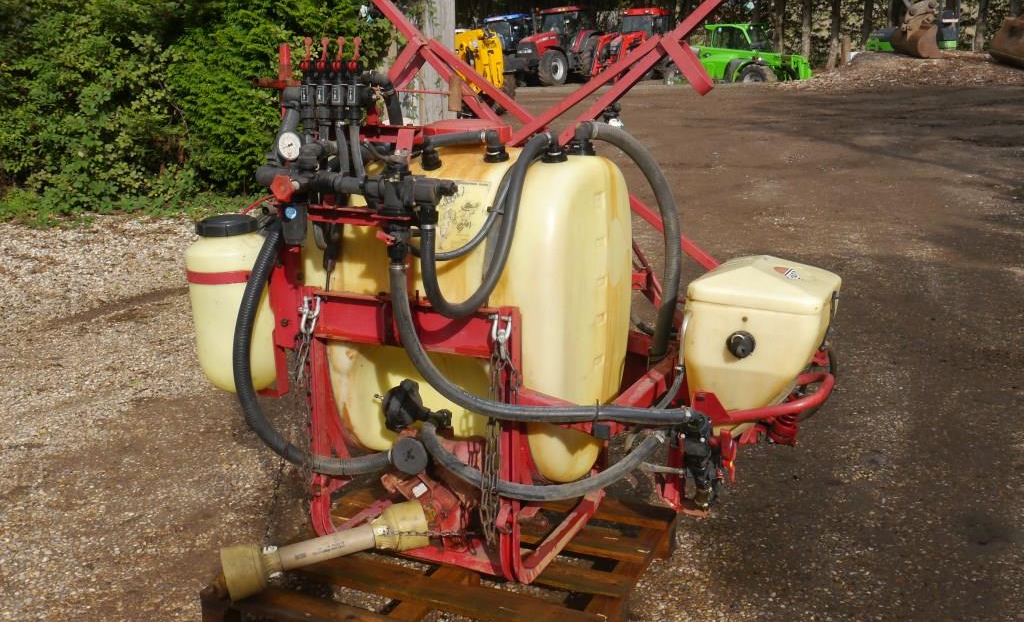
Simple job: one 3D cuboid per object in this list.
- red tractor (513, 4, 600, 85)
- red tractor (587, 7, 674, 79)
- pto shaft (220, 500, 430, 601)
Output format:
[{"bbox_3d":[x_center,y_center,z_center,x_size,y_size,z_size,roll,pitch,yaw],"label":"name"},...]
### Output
[{"bbox_3d":[1.687,-10.277,41.300,2.400,2.980,4.800,11,18,38],"label":"red tractor"},{"bbox_3d":[4.769,-10.616,42.500,2.300,2.850,4.800,11,17,37],"label":"red tractor"},{"bbox_3d":[-0.534,0.685,3.064,0.611,0.147,0.147,-12,16,-14],"label":"pto shaft"}]

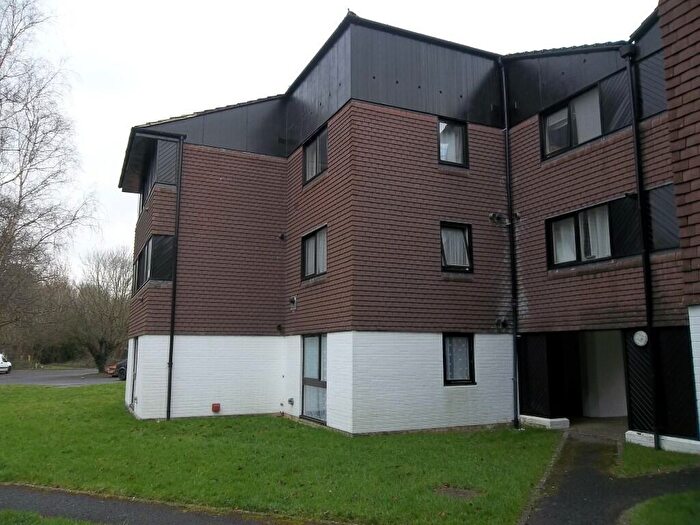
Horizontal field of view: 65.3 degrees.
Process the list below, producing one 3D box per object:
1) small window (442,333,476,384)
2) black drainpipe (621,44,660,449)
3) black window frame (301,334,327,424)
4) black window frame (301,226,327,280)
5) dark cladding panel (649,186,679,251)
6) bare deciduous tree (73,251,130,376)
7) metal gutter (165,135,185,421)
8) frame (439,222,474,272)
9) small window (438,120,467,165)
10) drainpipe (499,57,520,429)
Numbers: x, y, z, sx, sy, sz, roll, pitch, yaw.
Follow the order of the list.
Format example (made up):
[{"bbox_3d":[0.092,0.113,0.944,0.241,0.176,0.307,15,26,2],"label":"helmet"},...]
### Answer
[{"bbox_3d":[2.517,2.237,12.608,0.872,1.173,0.100,4,-9,-25],"label":"small window"},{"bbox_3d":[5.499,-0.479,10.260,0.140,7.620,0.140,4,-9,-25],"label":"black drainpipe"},{"bbox_3d":[-0.867,2.800,13.435,0.100,2.000,1.709,4,-9,-25],"label":"black window frame"},{"bbox_3d":[-0.869,-0.201,13.876,0.100,1.169,1.709,4,-9,-25],"label":"black window frame"},{"bbox_3d":[5.756,-0.832,10.015,0.060,1.180,0.690,4,-9,-25],"label":"dark cladding panel"},{"bbox_3d":[-16.377,3.116,37.046,4.800,8.530,4.800,4,-9,-24],"label":"bare deciduous tree"},{"bbox_3d":[-4.590,0.280,14.425,0.100,7.560,0.100,4,-9,-25],"label":"metal gutter"},{"bbox_3d":[2.540,-0.347,12.933,0.872,1.178,0.160,4,-9,-25],"label":"frame"},{"bbox_3d":[2.513,-2.908,13.364,0.872,1.164,0.100,4,-9,-25],"label":"small window"},{"bbox_3d":[3.997,-0.741,13.628,0.100,9.334,0.100,4,-9,-25],"label":"drainpipe"}]

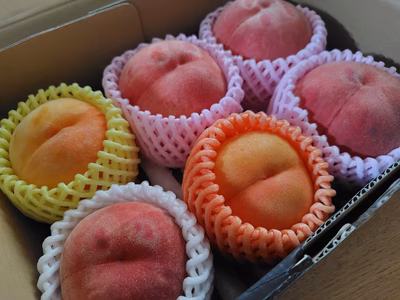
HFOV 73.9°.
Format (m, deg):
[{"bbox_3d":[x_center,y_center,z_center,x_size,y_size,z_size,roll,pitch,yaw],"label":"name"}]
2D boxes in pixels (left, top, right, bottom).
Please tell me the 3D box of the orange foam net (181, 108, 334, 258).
[{"bbox_3d":[0.035,0.028,0.191,0.101,0.067,0.101,7,61,-10],"label":"orange foam net"}]

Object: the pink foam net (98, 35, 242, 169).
[{"bbox_3d":[-0.020,-0.034,0.228,0.112,0.071,0.112,1,56,-1],"label":"pink foam net"}]

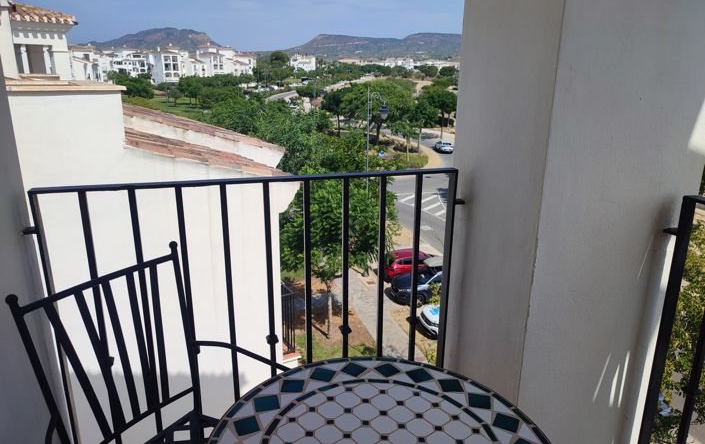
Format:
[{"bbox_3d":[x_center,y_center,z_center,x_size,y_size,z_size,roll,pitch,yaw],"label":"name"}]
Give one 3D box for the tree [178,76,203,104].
[{"bbox_3d":[-35.653,-28.831,112.000,5.280,6.100,5.020,0,17,0],"label":"tree"}]

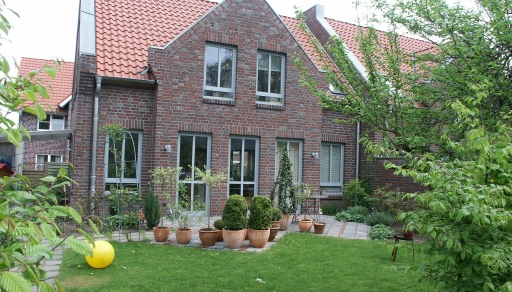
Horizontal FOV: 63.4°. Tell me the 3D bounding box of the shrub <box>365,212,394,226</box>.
[{"bbox_3d":[3.285,1.919,11.005,0.800,0.360,0.650,3,-3,-23],"label":"shrub"}]

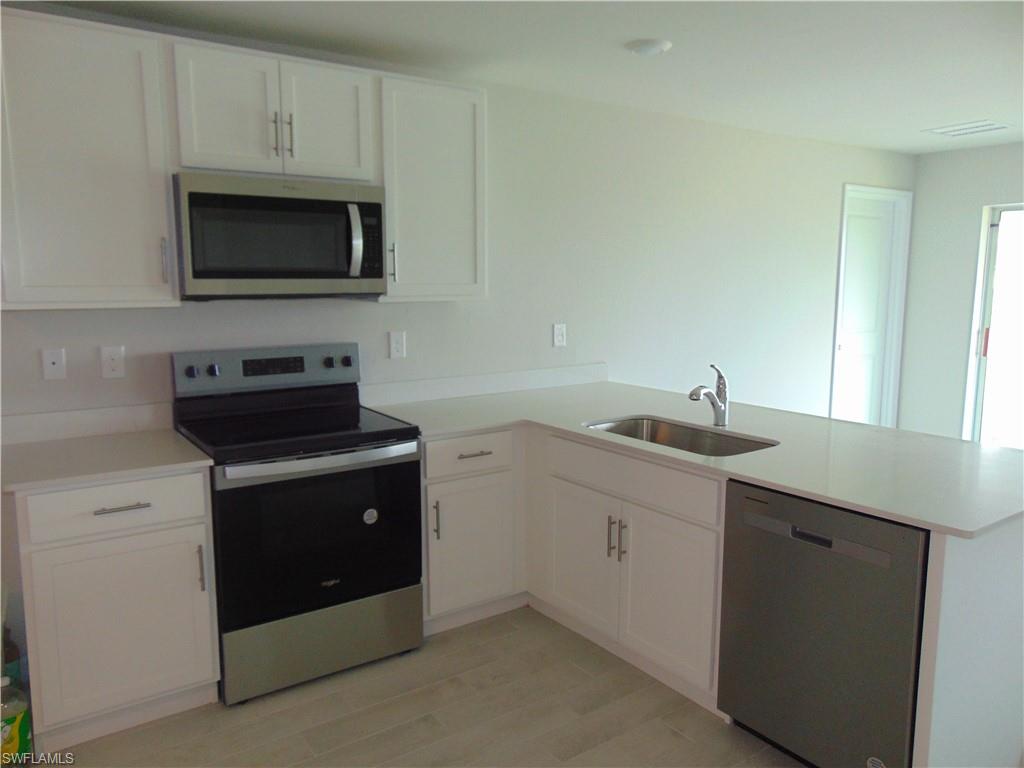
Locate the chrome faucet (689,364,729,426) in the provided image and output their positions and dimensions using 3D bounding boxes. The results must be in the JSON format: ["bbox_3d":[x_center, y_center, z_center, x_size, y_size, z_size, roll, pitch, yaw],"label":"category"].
[{"bbox_3d":[0.768,0.049,2.875,0.235,0.250,0.060,-6,10,-35],"label":"chrome faucet"}]

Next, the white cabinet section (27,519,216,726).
[{"bbox_3d":[-1.357,0.720,2.558,0.487,0.542,0.520,-6,10,-34],"label":"white cabinet section"}]

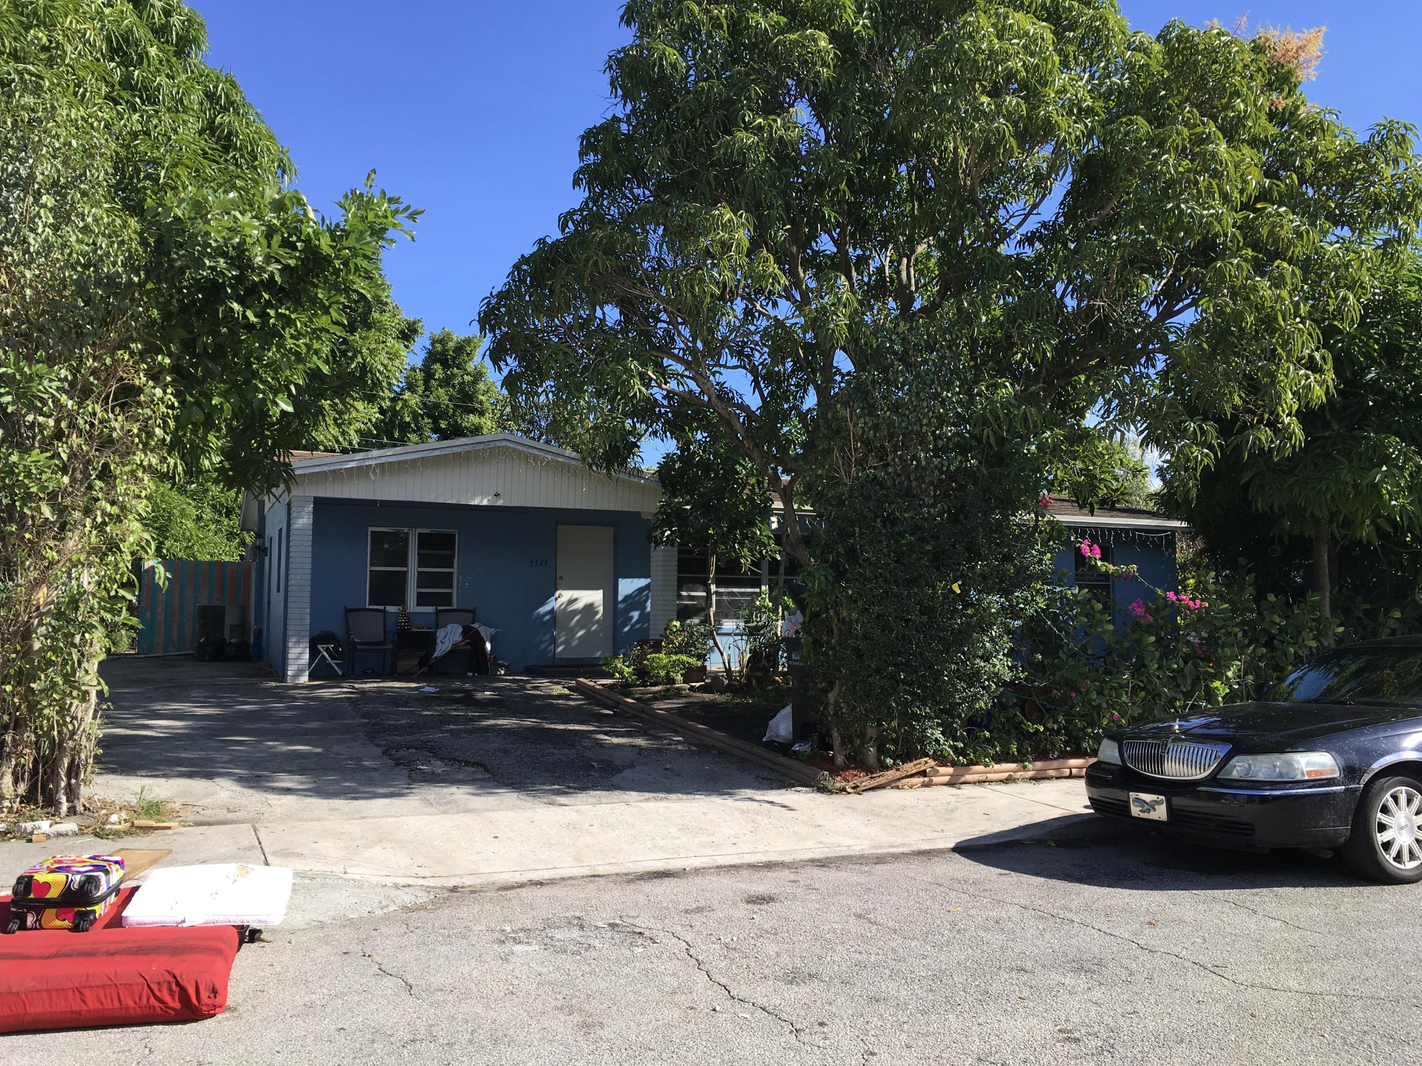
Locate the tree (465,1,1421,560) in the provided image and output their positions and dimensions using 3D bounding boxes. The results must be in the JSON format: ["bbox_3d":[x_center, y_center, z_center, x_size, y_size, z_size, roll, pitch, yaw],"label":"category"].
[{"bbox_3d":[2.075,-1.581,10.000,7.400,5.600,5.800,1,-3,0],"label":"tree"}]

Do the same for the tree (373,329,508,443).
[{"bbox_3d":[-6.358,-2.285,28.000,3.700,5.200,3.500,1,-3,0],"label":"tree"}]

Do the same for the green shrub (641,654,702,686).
[{"bbox_3d":[-0.517,1.744,15.200,0.780,0.440,0.680,1,-3,0],"label":"green shrub"}]

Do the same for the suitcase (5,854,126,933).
[{"bbox_3d":[-2.691,1.501,5.016,0.360,0.235,0.490,1,-3,-15],"label":"suitcase"}]

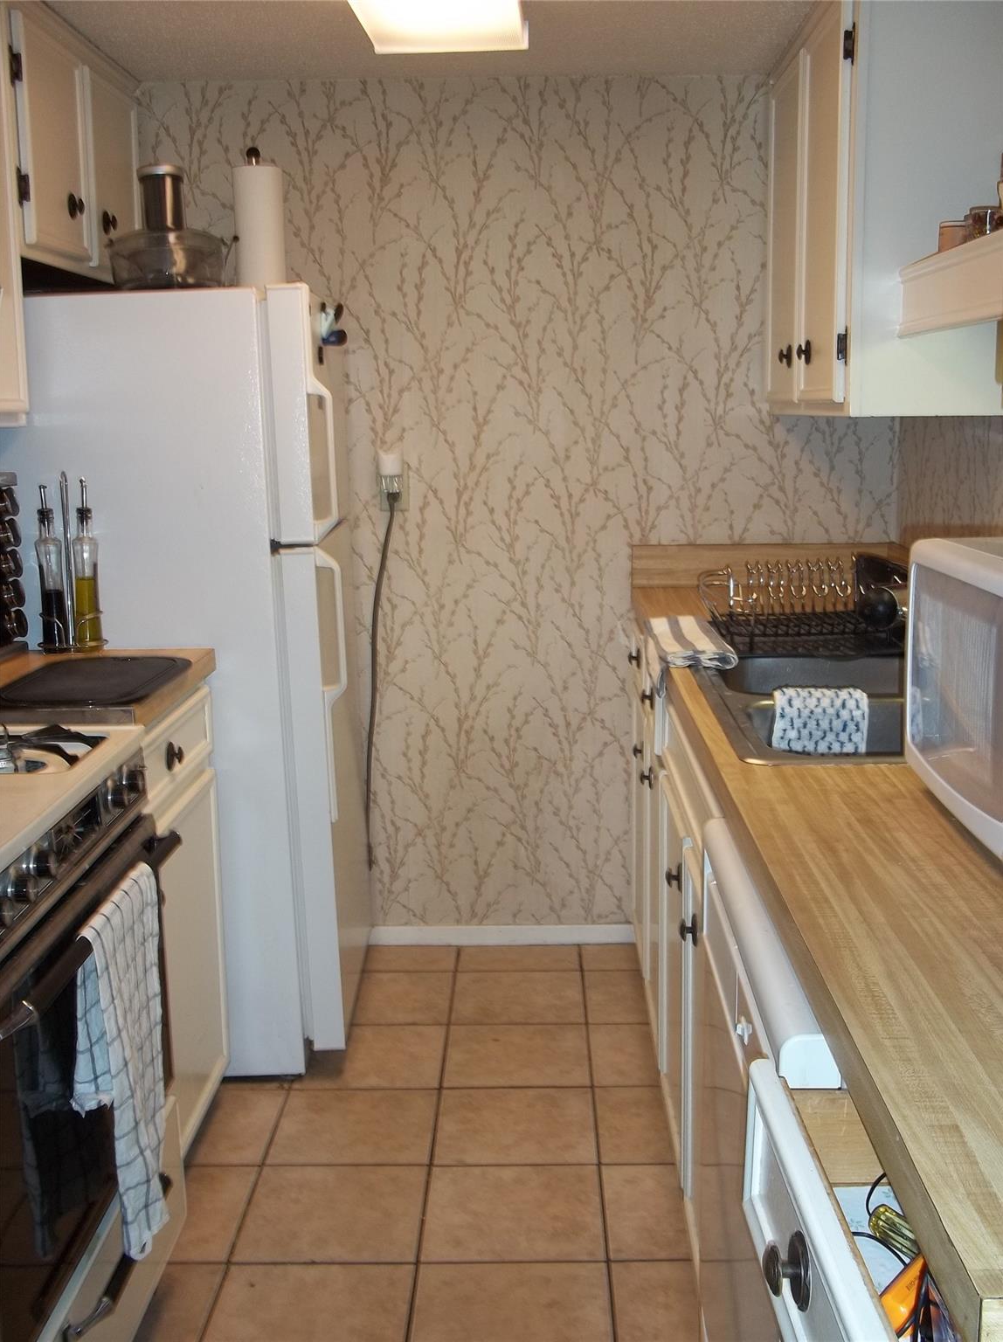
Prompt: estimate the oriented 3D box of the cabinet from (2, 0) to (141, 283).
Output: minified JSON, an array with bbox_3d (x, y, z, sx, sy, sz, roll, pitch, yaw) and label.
[{"bbox_3d":[-0.990,-1.038,2.837,0.337,0.473,0.850,-1,11,1],"label":"cabinet"}]

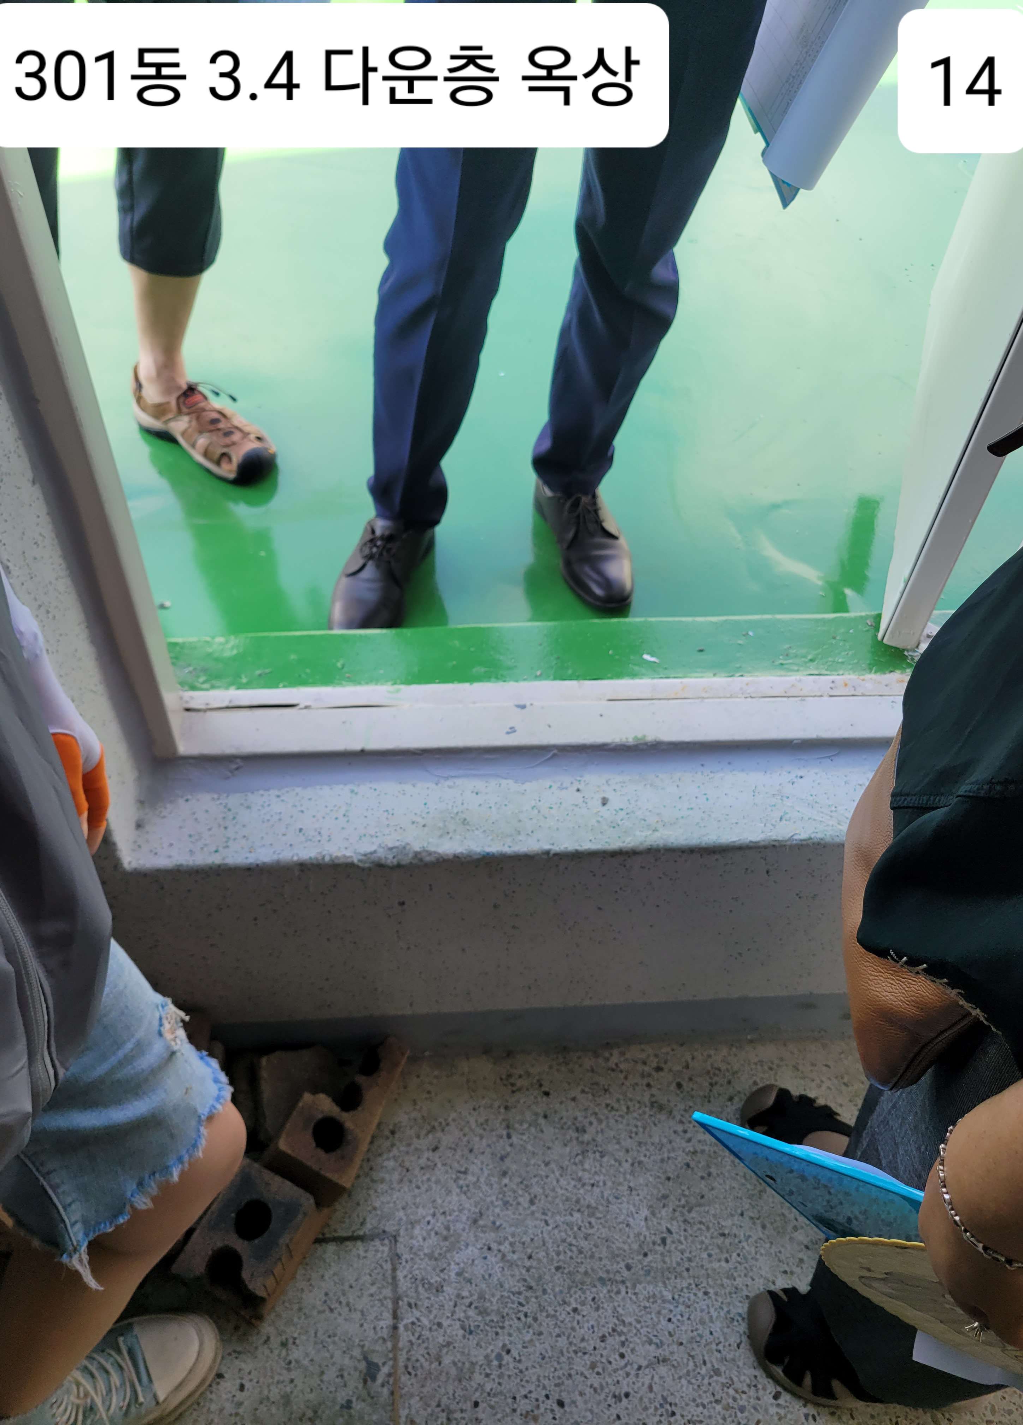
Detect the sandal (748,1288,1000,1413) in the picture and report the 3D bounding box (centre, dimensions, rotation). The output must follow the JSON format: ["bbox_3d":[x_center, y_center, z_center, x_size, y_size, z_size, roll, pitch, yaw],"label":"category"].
[{"bbox_3d":[0.395,0.691,1.170,0.250,0.080,0.097,4,49,0],"label":"sandal"}]

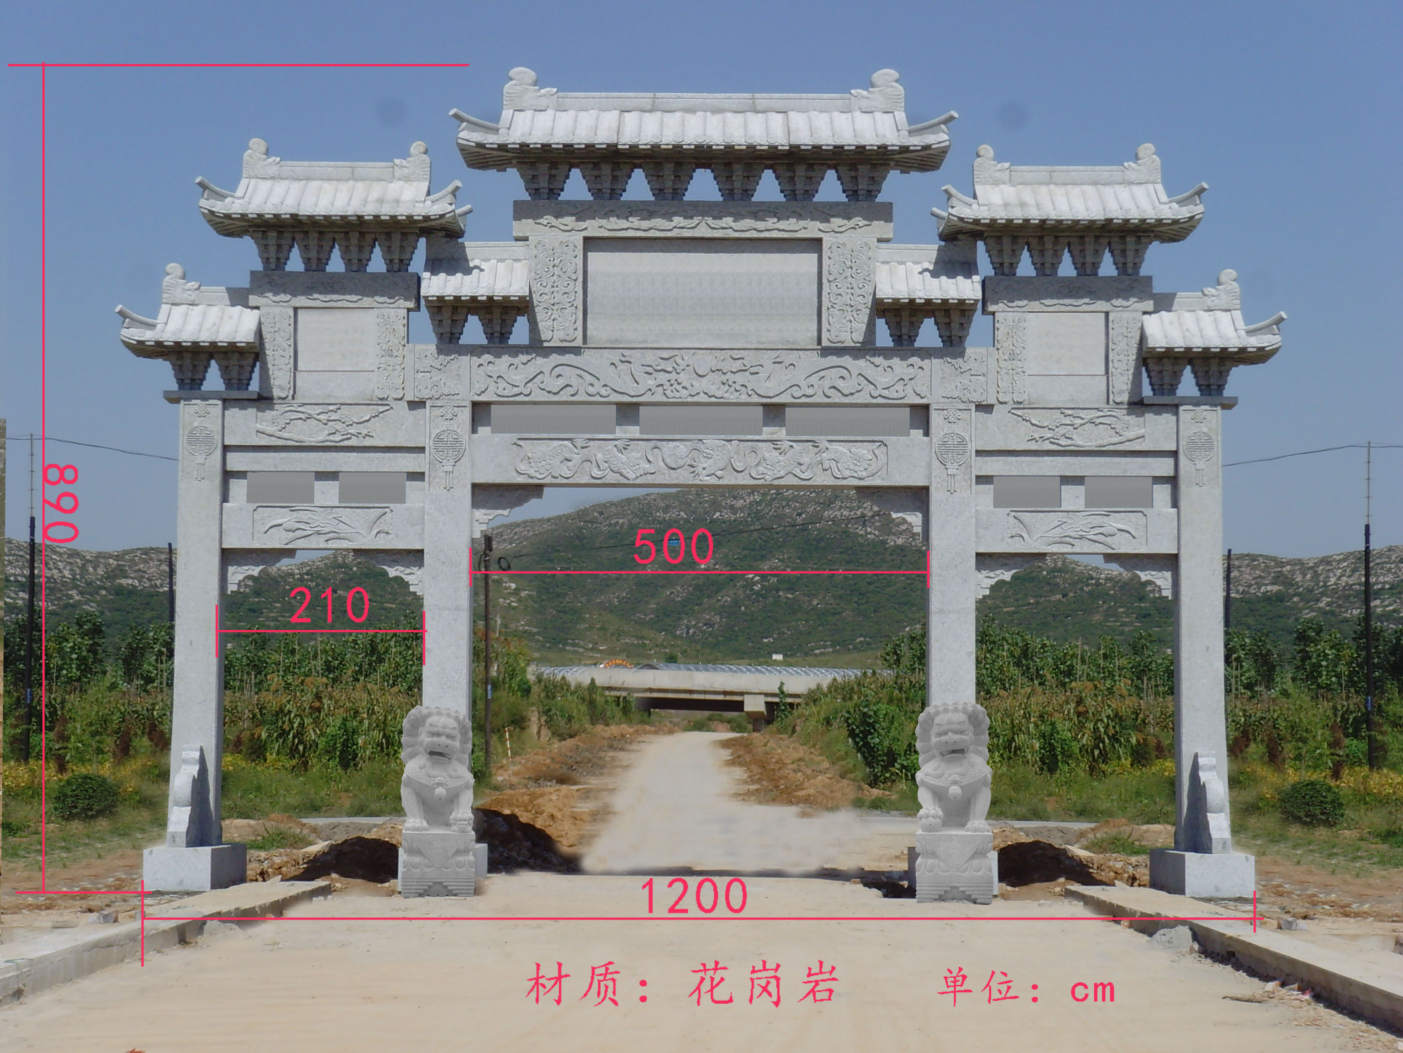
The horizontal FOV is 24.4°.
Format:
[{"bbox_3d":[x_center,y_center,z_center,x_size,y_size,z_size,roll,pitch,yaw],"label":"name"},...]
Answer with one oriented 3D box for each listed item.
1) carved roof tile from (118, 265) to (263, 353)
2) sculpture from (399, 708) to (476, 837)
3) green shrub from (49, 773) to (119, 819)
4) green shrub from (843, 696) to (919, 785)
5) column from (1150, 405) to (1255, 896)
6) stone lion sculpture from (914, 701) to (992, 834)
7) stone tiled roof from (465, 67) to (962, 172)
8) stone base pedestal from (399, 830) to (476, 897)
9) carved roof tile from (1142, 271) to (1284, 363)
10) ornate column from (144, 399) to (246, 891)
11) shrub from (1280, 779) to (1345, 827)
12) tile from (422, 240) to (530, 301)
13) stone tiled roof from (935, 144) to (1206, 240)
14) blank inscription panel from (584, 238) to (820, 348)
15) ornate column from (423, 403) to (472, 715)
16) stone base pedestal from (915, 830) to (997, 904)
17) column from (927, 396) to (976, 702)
[{"bbox_3d":[-5.537,-2.369,35.228,1.500,0.950,1.400,0,-4,0],"label":"carved roof tile"},{"bbox_3d":[-2.741,2.508,33.648,0.762,1.294,0.880,0,-4,0],"label":"sculpture"},{"bbox_3d":[-10.429,4.555,54.896,1.169,0.775,1.150,0,-4,0],"label":"green shrub"},{"bbox_3d":[4.010,4.735,71.846,1.750,2.000,1.700,0,-4,0],"label":"green shrub"},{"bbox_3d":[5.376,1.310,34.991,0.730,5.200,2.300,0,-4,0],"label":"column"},{"bbox_3d":[2.572,2.446,33.051,0.776,1.327,0.880,0,-4,0],"label":"stone lion sculpture"},{"bbox_3d":[0.030,-4.516,36.005,5.473,1.145,1.700,0,-4,0],"label":"stone tiled roof"},{"bbox_3d":[-2.688,3.475,33.556,0.766,0.668,0.920,0,-4,0],"label":"stone base pedestal"},{"bbox_3d":[5.549,-2.298,35.852,1.557,1.050,1.500,0,-4,0],"label":"carved roof tile"},{"bbox_3d":[-5.547,1.279,35.596,0.714,5.309,2.500,0,-4,0],"label":"ornate column"},{"bbox_3d":[10.325,4.675,54.815,1.070,0.800,1.070,0,-4,0],"label":"shrub"},{"bbox_3d":[-2.457,-2.779,35.882,1.181,0.769,1.400,0,-4,0],"label":"tile"},{"bbox_3d":[4.069,-3.708,35.950,2.843,1.068,1.600,0,-4,0],"label":"stone tiled roof"},{"bbox_3d":[0.006,-2.552,35.663,2.599,1.211,0.150,0,-4,0],"label":"blank inscription panel"},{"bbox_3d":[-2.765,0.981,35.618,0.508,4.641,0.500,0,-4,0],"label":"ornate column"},{"bbox_3d":[2.538,3.449,32.957,0.791,0.716,0.920,0,-4,0],"label":"stone base pedestal"},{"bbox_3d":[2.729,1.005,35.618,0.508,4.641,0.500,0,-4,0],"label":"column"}]

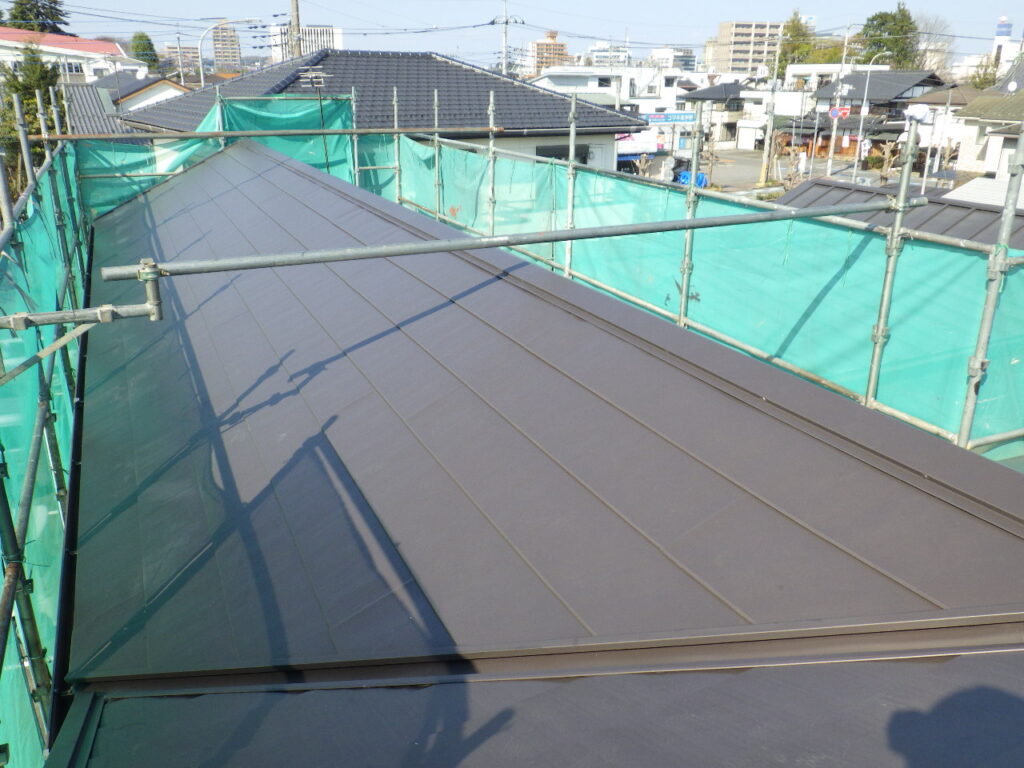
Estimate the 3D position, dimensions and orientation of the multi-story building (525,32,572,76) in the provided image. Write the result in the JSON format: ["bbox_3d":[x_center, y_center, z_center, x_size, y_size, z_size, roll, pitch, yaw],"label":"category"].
[{"bbox_3d":[28.079,-233.175,595.485,26.000,38.613,16.000,-7,21,-19],"label":"multi-story building"}]

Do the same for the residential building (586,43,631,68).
[{"bbox_3d":[63.251,-209.988,547.777,29.000,28.124,18.000,2,20,5],"label":"residential building"}]

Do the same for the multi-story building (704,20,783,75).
[{"bbox_3d":[84.815,-119.990,306.676,24.000,26.109,17.000,-5,21,-14],"label":"multi-story building"}]

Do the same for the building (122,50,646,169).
[{"bbox_3d":[-3.657,-5.765,24.055,12.100,7.369,8.900,-14,24,-33],"label":"building"}]

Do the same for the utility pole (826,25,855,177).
[{"bbox_3d":[22.952,-19.787,58.363,0.400,9.937,0.400,0,20,0],"label":"utility pole"}]

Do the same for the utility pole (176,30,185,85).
[{"bbox_3d":[-32.995,-29.781,83.968,0.350,10.969,0.350,0,20,0],"label":"utility pole"}]

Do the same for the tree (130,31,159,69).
[{"bbox_3d":[-43.598,-36.227,100.061,4.600,11.928,4.600,0,20,0],"label":"tree"}]

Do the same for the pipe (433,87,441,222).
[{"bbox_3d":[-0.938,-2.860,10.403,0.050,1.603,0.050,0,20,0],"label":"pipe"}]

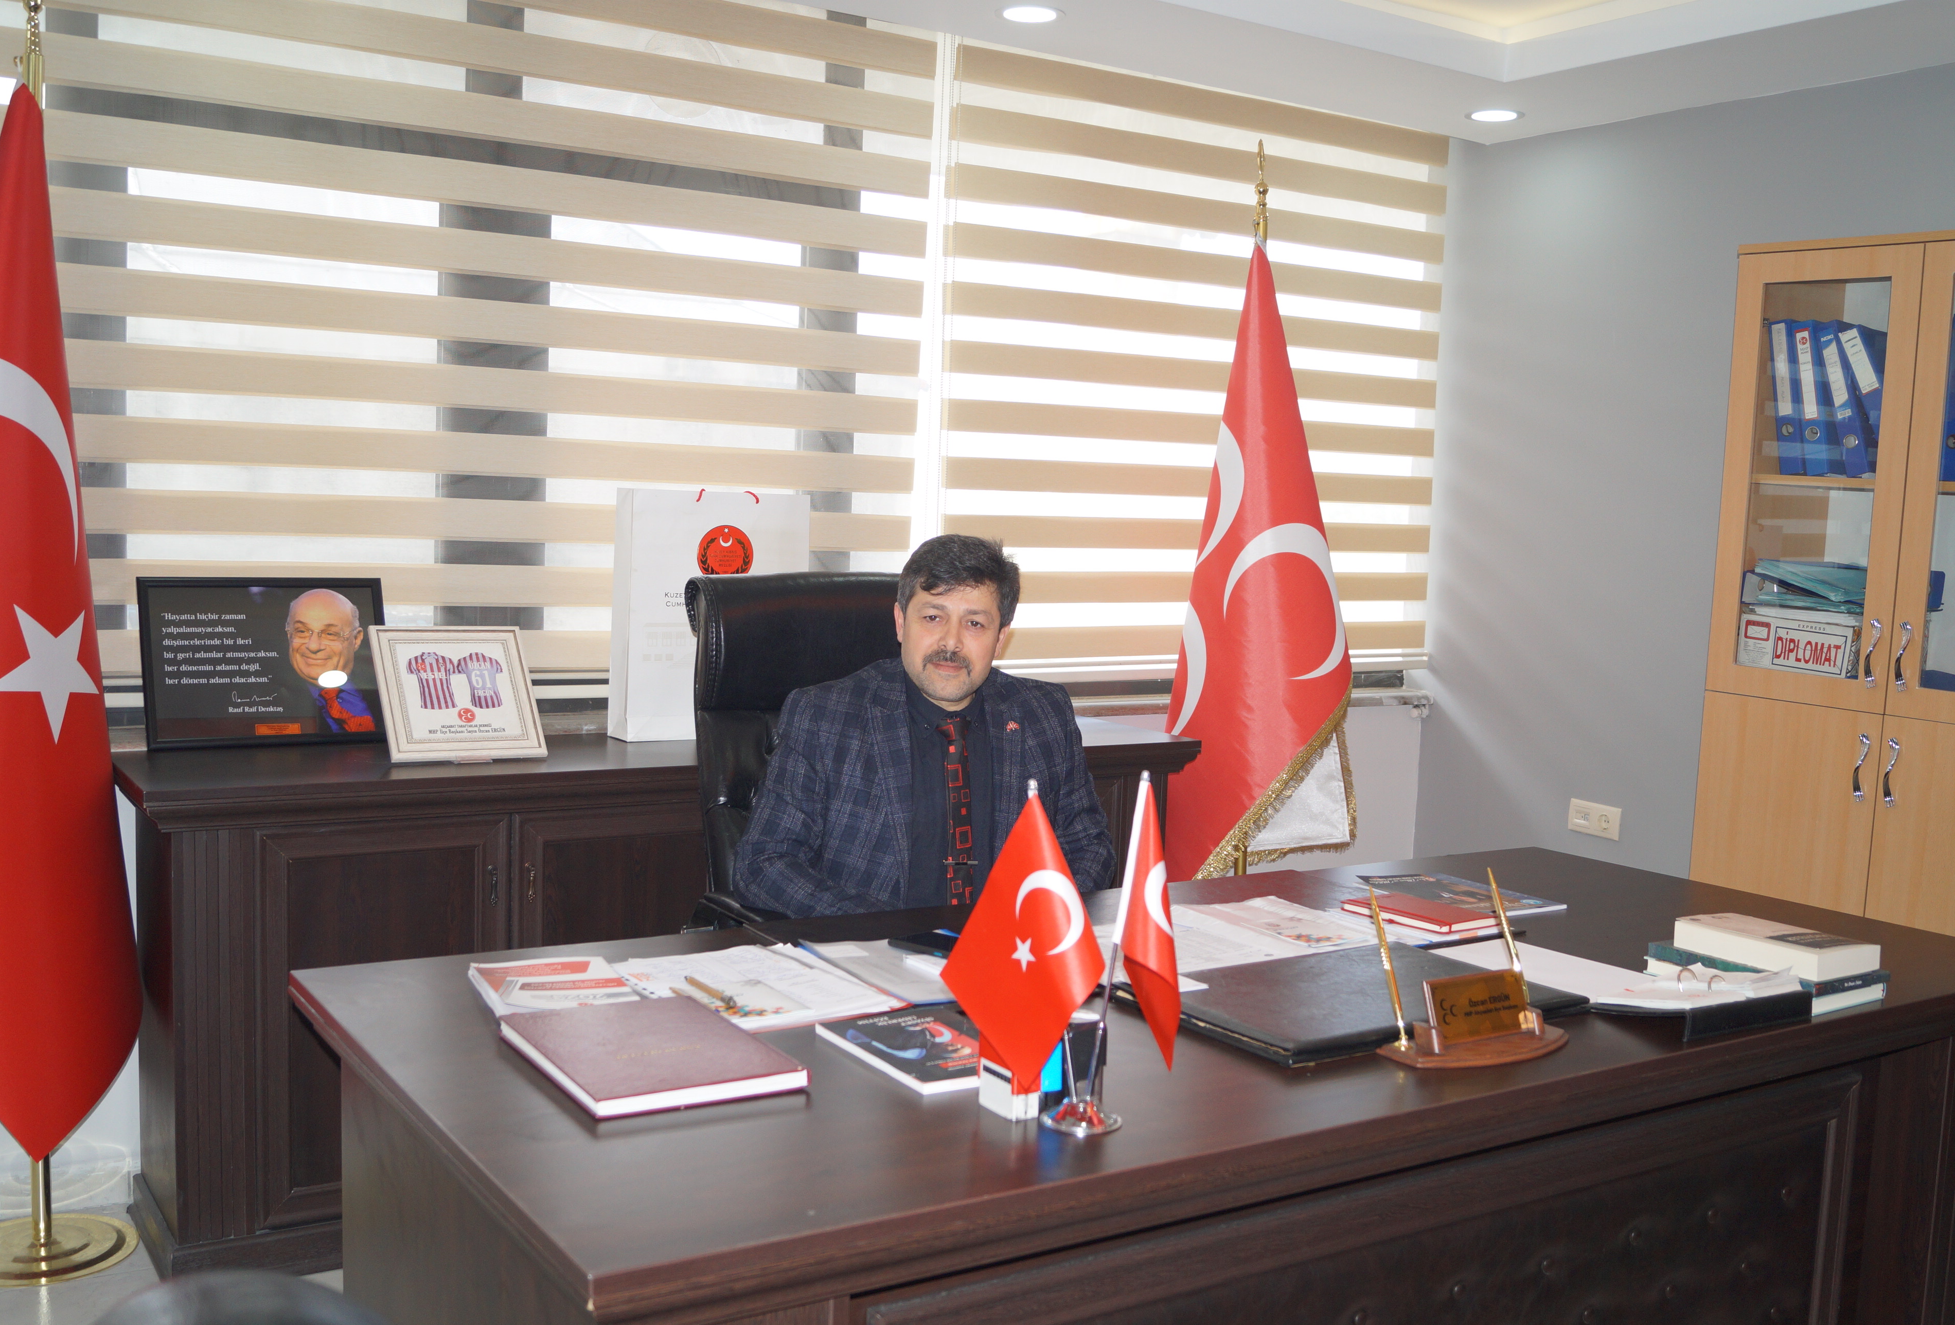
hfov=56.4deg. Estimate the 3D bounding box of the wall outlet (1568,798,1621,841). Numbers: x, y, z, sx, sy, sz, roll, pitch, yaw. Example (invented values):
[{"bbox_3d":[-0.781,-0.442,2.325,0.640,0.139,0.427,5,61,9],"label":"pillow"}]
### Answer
[{"bbox_3d":[1.512,0.385,4.465,0.013,0.080,0.152,-1,7,-32],"label":"wall outlet"}]

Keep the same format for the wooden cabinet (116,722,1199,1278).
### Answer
[{"bbox_3d":[-0.543,0.566,3.643,2.104,0.805,0.436,-1,7,-32],"label":"wooden cabinet"}]

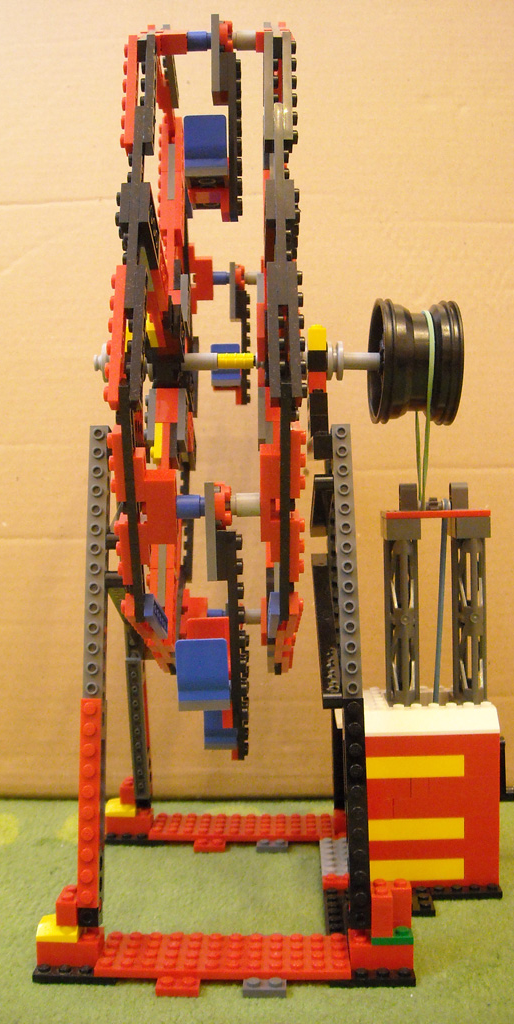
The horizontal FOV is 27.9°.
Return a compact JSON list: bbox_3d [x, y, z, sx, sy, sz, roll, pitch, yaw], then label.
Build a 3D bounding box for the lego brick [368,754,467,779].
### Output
[{"bbox_3d":[0.069,0.114,0.466,0.048,0.010,0.008,0,1,2],"label":"lego brick"}]

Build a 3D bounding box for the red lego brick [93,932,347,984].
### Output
[{"bbox_3d":[-0.012,0.171,0.403,0.096,0.005,0.032,0,1,2],"label":"red lego brick"}]

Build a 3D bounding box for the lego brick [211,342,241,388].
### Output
[{"bbox_3d":[-0.017,-0.081,0.567,0.016,0.022,0.016,0,1,2],"label":"lego brick"}]

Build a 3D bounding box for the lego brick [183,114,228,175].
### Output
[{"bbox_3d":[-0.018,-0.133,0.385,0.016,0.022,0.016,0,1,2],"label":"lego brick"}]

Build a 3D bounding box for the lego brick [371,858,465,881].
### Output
[{"bbox_3d":[0.071,0.163,0.477,0.048,0.010,0.008,0,2,2],"label":"lego brick"}]

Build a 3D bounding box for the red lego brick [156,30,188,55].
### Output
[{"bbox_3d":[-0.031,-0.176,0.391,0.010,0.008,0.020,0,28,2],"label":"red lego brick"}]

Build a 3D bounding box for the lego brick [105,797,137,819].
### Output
[{"bbox_3d":[-0.072,0.158,0.555,0.016,0.007,0.016,0,1,2],"label":"lego brick"}]

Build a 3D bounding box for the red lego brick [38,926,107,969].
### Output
[{"bbox_3d":[-0.072,0.169,0.405,0.024,0.011,0.016,0,1,2],"label":"red lego brick"}]

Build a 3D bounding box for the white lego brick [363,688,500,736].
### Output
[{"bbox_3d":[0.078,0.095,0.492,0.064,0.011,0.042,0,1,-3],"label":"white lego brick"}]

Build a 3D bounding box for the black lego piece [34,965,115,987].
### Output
[{"bbox_3d":[-0.068,0.175,0.396,0.032,0.005,0.016,0,2,2],"label":"black lego piece"}]

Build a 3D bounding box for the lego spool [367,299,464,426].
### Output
[{"bbox_3d":[0.072,-0.068,0.467,0.034,0.056,0.056,1,2,-1],"label":"lego spool"}]

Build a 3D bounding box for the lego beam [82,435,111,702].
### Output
[{"bbox_3d":[-0.065,0.020,0.426,0.008,0.112,0.011,-1,-10,2],"label":"lego beam"}]

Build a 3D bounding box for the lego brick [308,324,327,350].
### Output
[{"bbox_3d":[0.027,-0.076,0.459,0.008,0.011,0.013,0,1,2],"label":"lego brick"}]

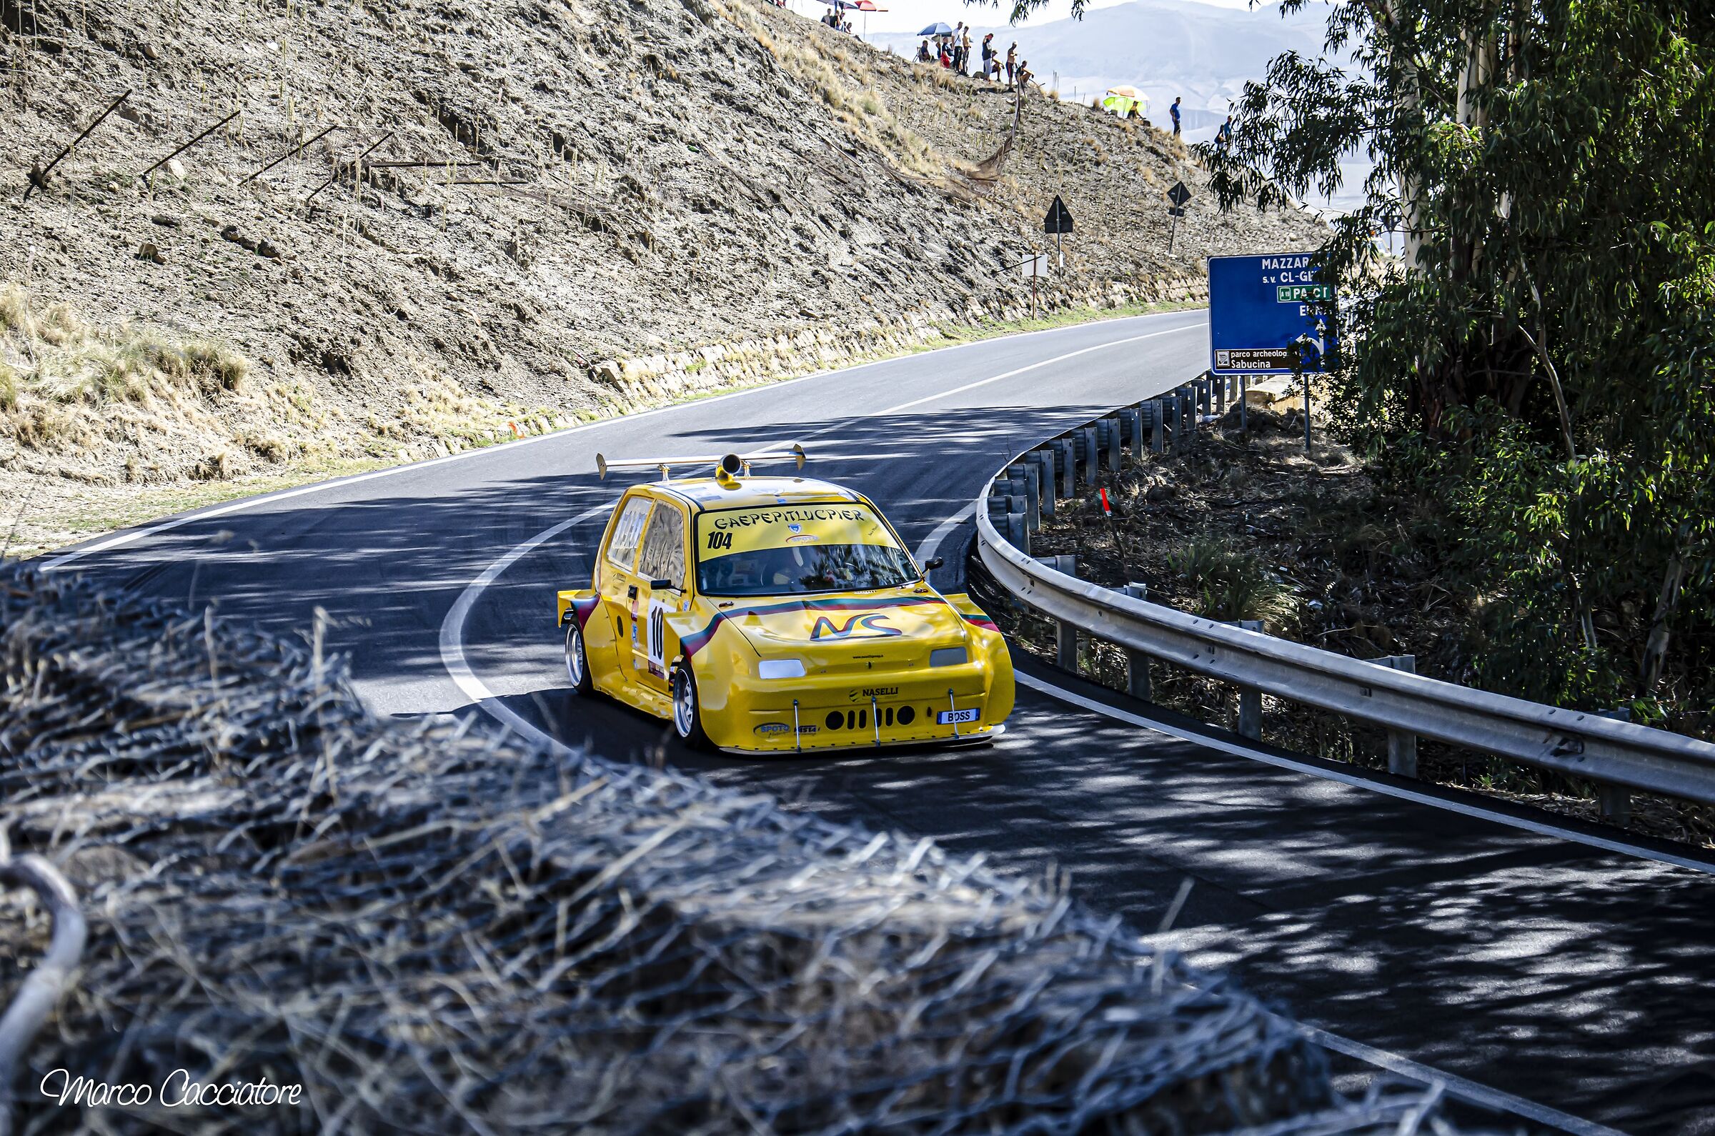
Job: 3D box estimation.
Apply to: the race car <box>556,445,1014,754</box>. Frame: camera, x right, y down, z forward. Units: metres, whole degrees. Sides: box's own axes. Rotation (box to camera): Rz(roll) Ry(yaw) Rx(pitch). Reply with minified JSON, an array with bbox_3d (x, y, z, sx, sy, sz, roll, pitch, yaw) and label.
[{"bbox_3d":[-0.458,0.147,19.854,1.740,1.420,3.440,-4,6,-19],"label":"race car"}]

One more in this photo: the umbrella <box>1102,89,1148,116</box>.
[{"bbox_3d":[11.271,-19.620,150.000,1.950,1.200,1.950,-1,-6,0],"label":"umbrella"}]

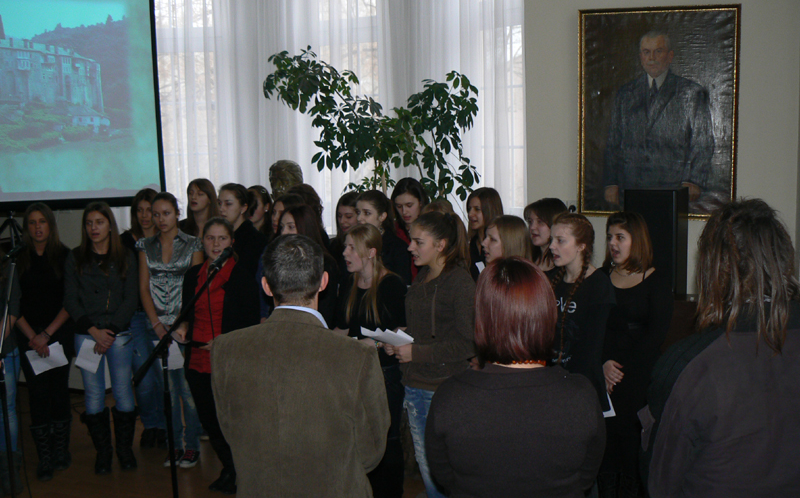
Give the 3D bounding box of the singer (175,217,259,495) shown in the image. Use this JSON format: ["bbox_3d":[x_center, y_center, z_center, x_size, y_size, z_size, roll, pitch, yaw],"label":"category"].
[{"bbox_3d":[-1.008,0.610,4.740,0.480,1.575,0.390,2,8,25],"label":"singer"}]

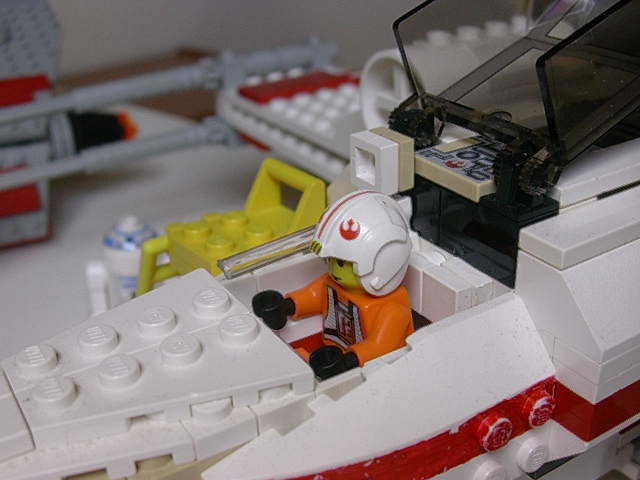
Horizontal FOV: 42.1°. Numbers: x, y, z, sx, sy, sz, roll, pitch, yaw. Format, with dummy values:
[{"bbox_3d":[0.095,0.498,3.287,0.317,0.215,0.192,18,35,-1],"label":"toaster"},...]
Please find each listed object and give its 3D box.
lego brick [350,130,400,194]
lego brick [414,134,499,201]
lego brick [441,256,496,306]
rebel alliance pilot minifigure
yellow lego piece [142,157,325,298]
[{"bbox_3d":[0.009,-0.012,0.131,0.003,0.008,0.008,-17,31,-27],"label":"lego brick"},{"bbox_3d":[0.025,-0.012,0.129,0.015,0.003,0.016,-18,31,-27],"label":"lego brick"},{"bbox_3d":[0.022,0.008,0.126,0.003,0.008,0.008,-17,31,-27],"label":"lego brick"},{"bbox_3d":[0.004,0.008,0.122,0.022,0.032,0.023,-18,31,-27],"label":"rebel alliance pilot minifigure"},{"bbox_3d":[-0.015,-0.001,0.148,0.032,0.021,0.017,-16,28,-34],"label":"yellow lego piece"}]

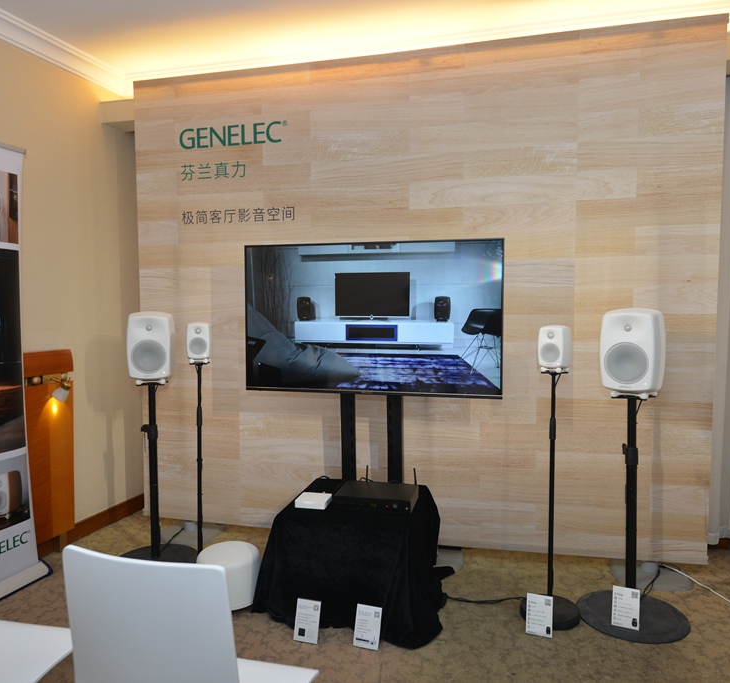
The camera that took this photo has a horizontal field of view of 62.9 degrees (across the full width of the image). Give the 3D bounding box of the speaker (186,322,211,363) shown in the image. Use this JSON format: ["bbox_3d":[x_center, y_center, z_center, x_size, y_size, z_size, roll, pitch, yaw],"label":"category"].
[{"bbox_3d":[-0.848,0.003,3.046,0.121,0.195,0.115,-1,4,-5],"label":"speaker"}]

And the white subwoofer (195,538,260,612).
[{"bbox_3d":[-0.624,1.066,2.730,0.283,0.234,0.283,0,3,13],"label":"white subwoofer"}]

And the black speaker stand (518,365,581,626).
[{"bbox_3d":[0.810,0.660,2.581,0.252,1.072,0.252,2,4,36],"label":"black speaker stand"}]

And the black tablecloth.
[{"bbox_3d":[-0.045,0.962,2.768,0.830,0.460,0.670,0,4,14],"label":"black tablecloth"}]

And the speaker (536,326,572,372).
[{"bbox_3d":[0.812,0.029,2.557,0.121,0.195,0.115,2,5,39],"label":"speaker"}]

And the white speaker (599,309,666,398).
[{"bbox_3d":[1.149,0.043,2.556,0.237,0.365,0.223,3,5,40],"label":"white speaker"}]

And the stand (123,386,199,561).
[{"bbox_3d":[-1.136,0.690,3.206,0.450,0.965,0.450,-1,4,-5],"label":"stand"}]

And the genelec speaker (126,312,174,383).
[{"bbox_3d":[-1.137,0.028,3.167,0.237,0.365,0.223,-1,4,-9],"label":"genelec speaker"}]

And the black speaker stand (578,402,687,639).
[{"bbox_3d":[1.160,0.709,2.573,0.452,0.970,0.452,2,4,36],"label":"black speaker stand"}]

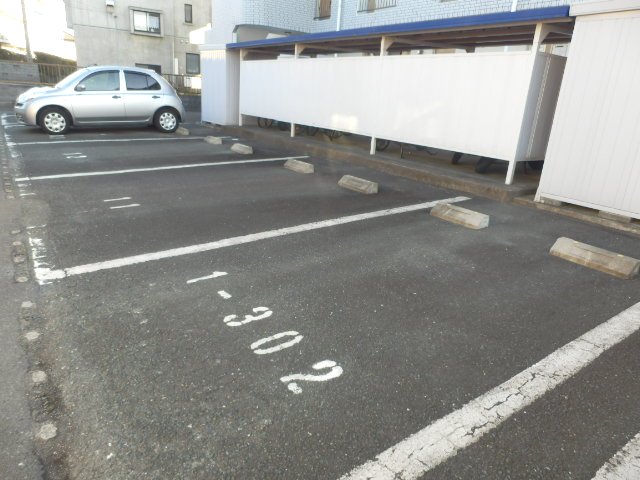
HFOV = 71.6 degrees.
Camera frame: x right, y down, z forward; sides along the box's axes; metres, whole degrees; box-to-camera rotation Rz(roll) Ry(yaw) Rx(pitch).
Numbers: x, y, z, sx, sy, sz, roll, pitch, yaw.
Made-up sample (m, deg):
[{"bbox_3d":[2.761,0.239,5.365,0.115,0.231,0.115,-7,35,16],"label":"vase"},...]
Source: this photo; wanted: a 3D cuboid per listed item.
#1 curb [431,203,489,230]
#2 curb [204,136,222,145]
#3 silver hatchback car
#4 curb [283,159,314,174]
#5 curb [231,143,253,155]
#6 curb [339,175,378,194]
[{"bbox_3d":[1.430,-0.258,4.587,0.156,0.113,0.606,-11,24,-34],"label":"curb"},{"bbox_3d":[-2.306,-2.149,9.518,0.156,0.113,0.606,-11,24,-34],"label":"curb"},{"bbox_3d":[-5.248,-3.411,10.722,3.700,1.525,1.670,-11,23,-33],"label":"silver hatchback car"},{"bbox_3d":[-0.337,-1.155,6.925,0.156,0.113,0.606,-11,24,-34],"label":"curb"},{"bbox_3d":[-1.501,-1.743,8.458,0.156,0.113,0.606,-11,24,-34],"label":"curb"},{"bbox_3d":[0.490,-0.729,5.814,0.156,0.113,0.606,-11,24,-34],"label":"curb"}]

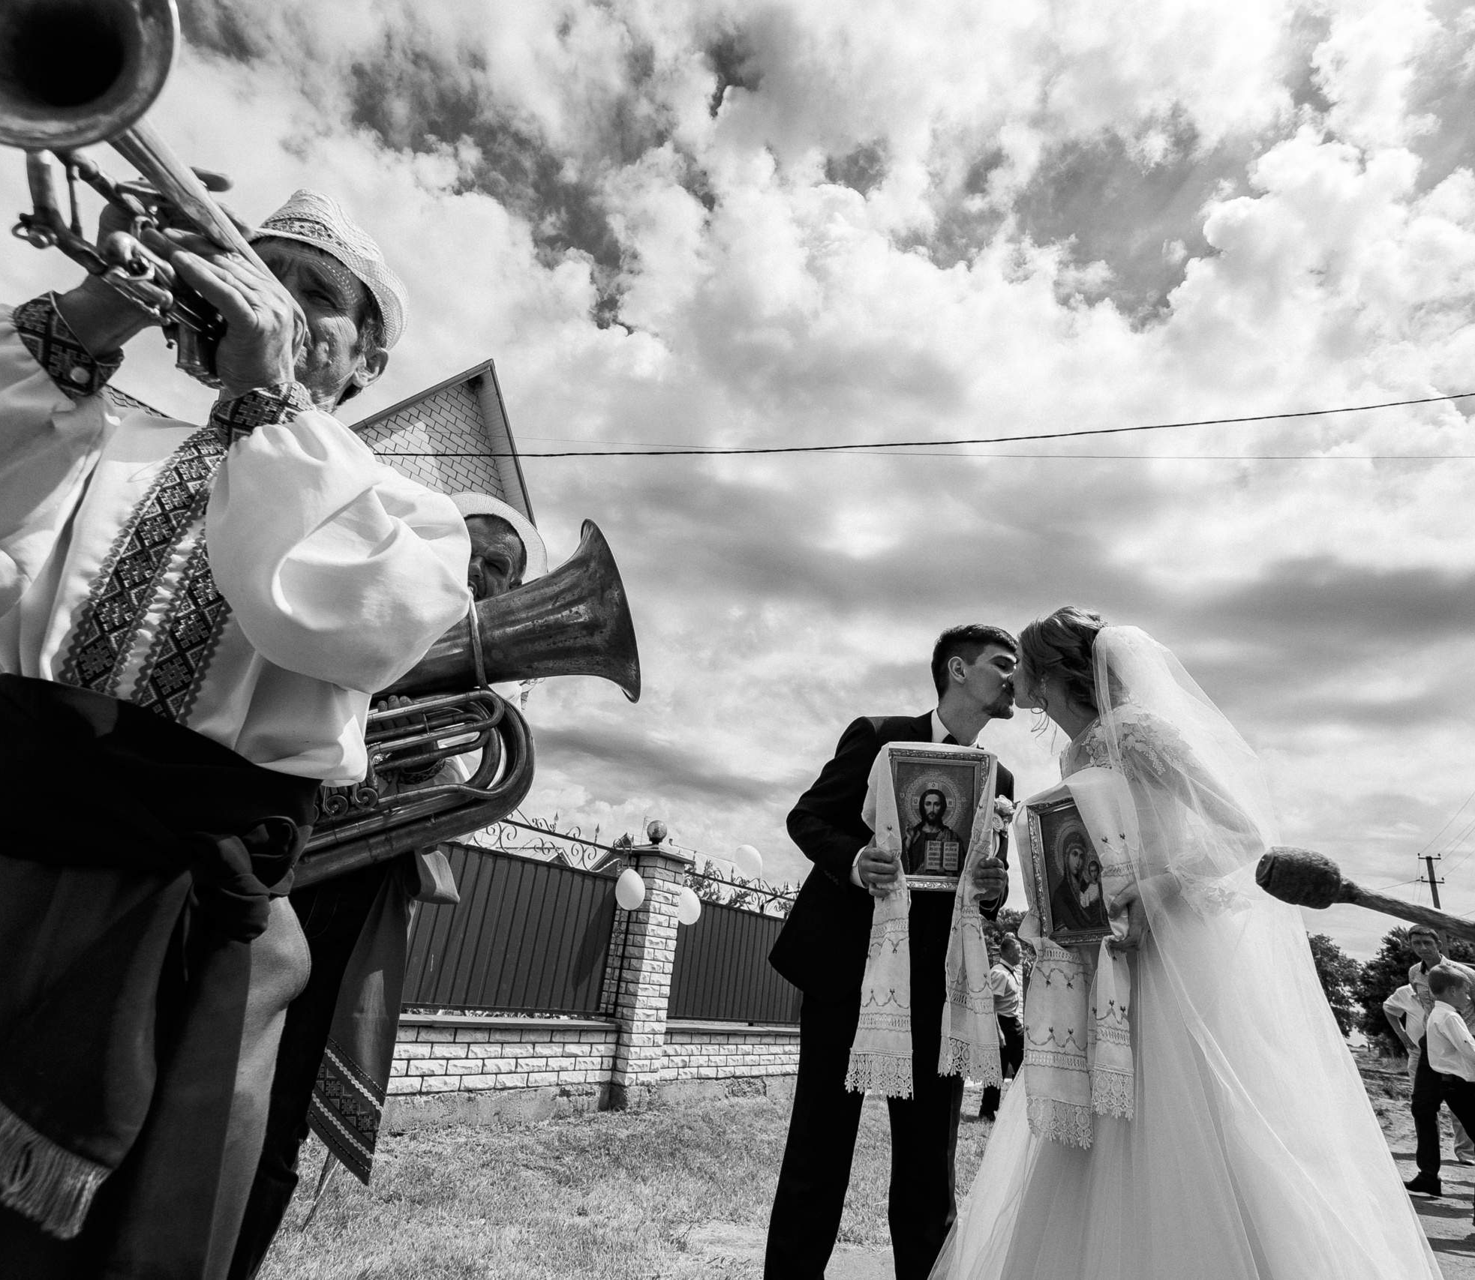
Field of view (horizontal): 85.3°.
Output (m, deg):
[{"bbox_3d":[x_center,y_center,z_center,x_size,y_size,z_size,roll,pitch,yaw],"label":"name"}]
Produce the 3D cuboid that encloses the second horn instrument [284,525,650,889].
[{"bbox_3d":[-0.532,0.110,1.233,0.750,0.431,0.320,-17,-7,-19],"label":"second horn instrument"}]

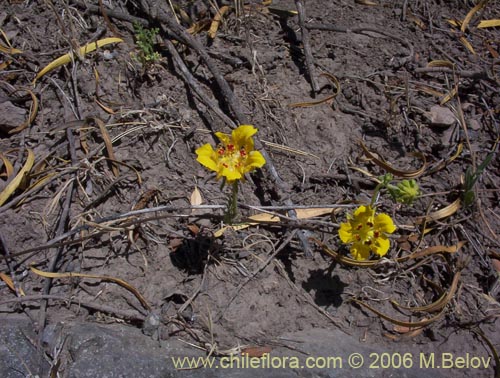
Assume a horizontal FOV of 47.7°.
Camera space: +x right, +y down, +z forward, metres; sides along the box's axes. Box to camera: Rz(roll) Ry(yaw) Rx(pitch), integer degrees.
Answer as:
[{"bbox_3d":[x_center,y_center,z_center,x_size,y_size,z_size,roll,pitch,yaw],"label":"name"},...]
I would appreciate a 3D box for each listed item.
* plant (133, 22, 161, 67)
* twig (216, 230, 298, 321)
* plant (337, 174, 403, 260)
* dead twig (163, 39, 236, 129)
[{"bbox_3d":[-0.120,-0.168,0.655,0.032,0.048,0.032,0,50,0],"label":"plant"},{"bbox_3d":[0.008,0.071,0.477,0.008,0.008,0.103,33,64,25],"label":"twig"},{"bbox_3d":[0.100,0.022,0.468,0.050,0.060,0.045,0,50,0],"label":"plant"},{"bbox_3d":[-0.060,-0.123,0.637,0.018,0.018,0.174,-24,54,-19],"label":"dead twig"}]

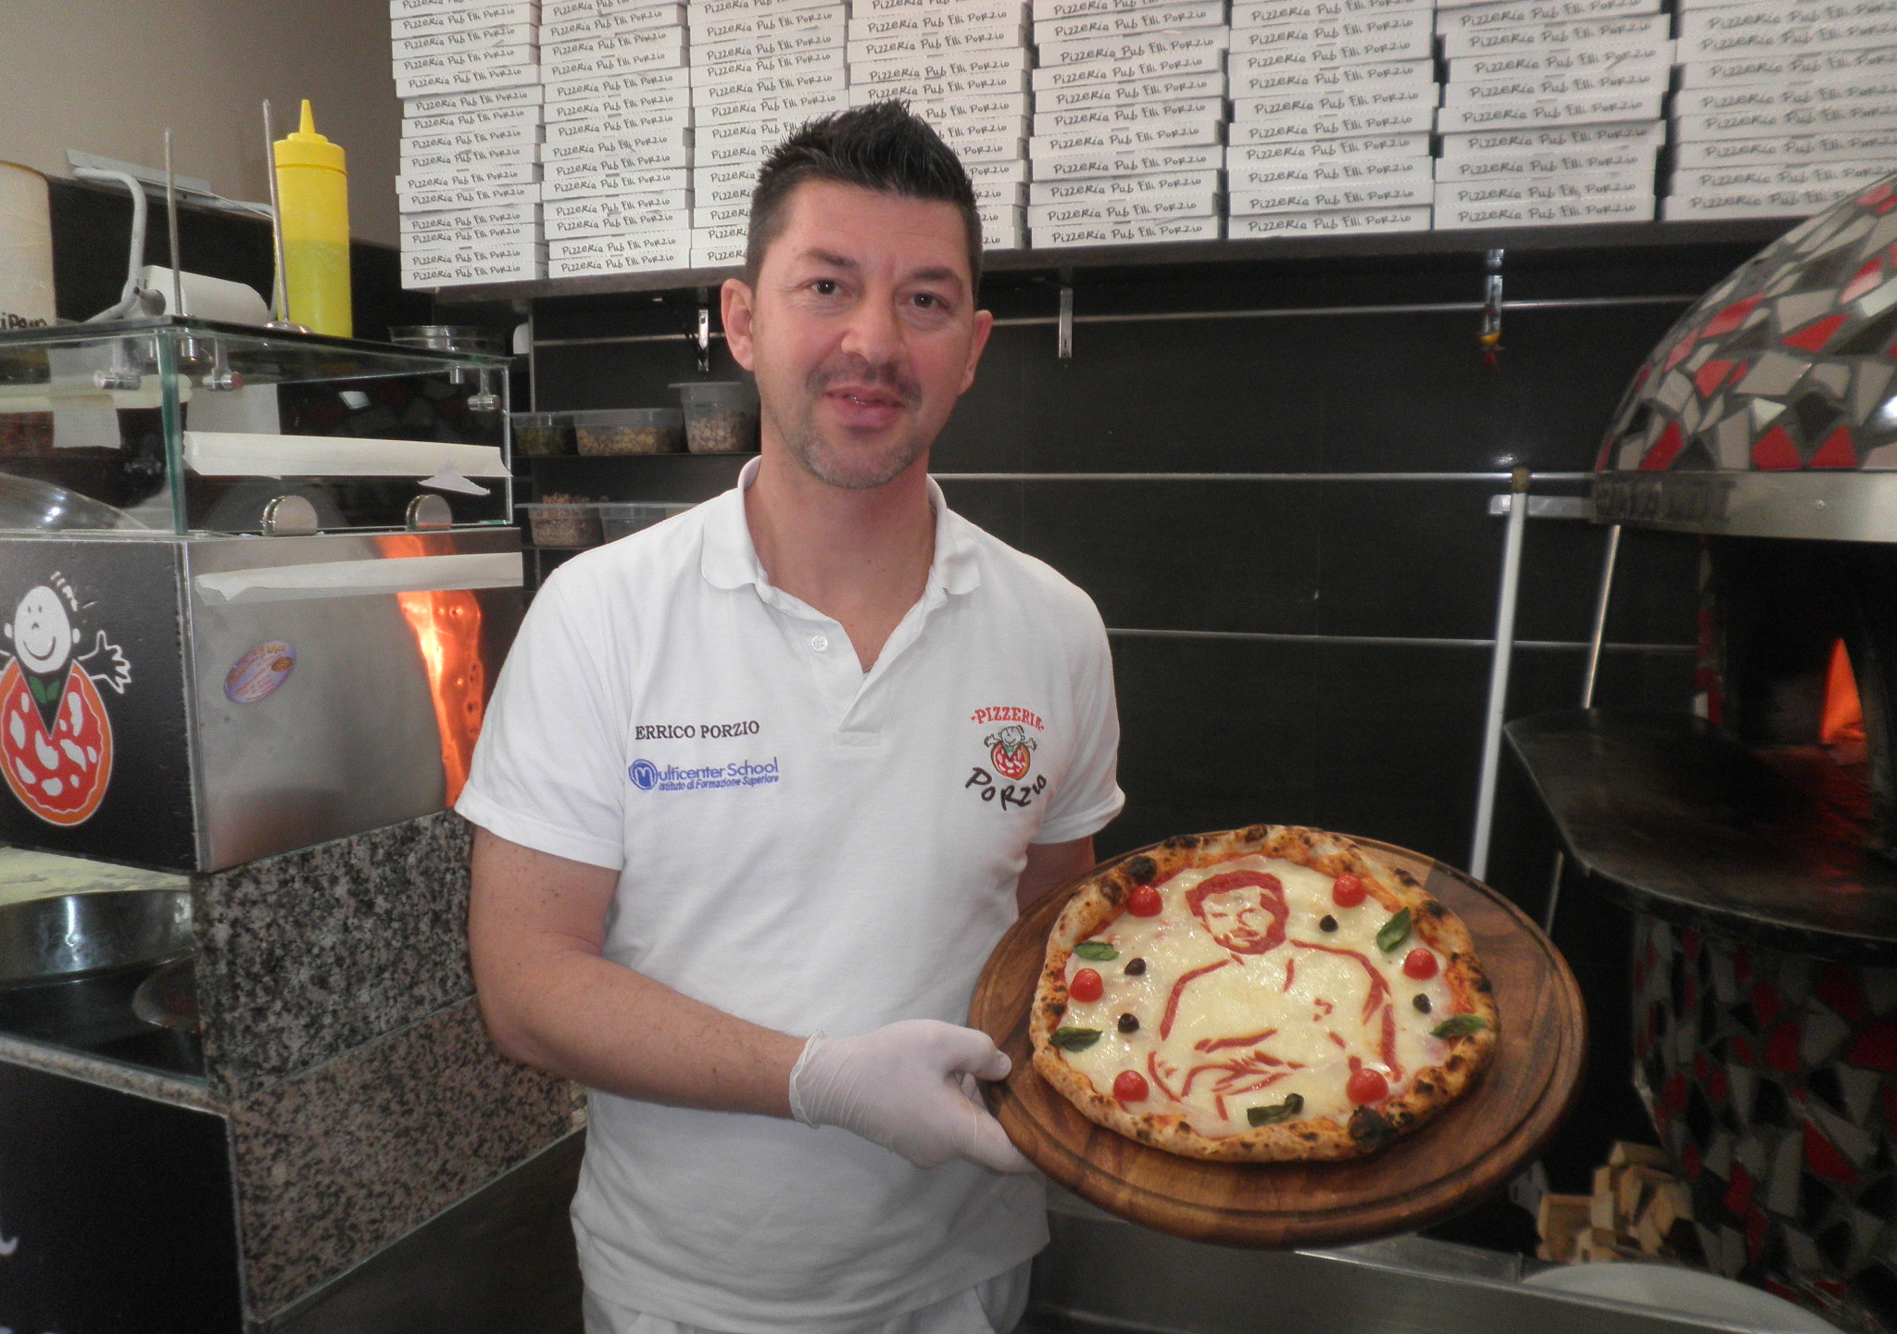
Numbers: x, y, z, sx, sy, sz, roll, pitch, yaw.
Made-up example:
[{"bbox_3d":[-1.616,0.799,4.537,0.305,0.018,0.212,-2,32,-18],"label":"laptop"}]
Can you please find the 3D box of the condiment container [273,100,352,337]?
[{"bbox_3d":[-0.631,-0.438,1.410,0.067,0.238,0.067,0,8,0],"label":"condiment container"}]

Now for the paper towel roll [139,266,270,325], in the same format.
[{"bbox_3d":[-0.872,-0.413,1.660,0.094,0.094,0.152,2,8,16],"label":"paper towel roll"}]

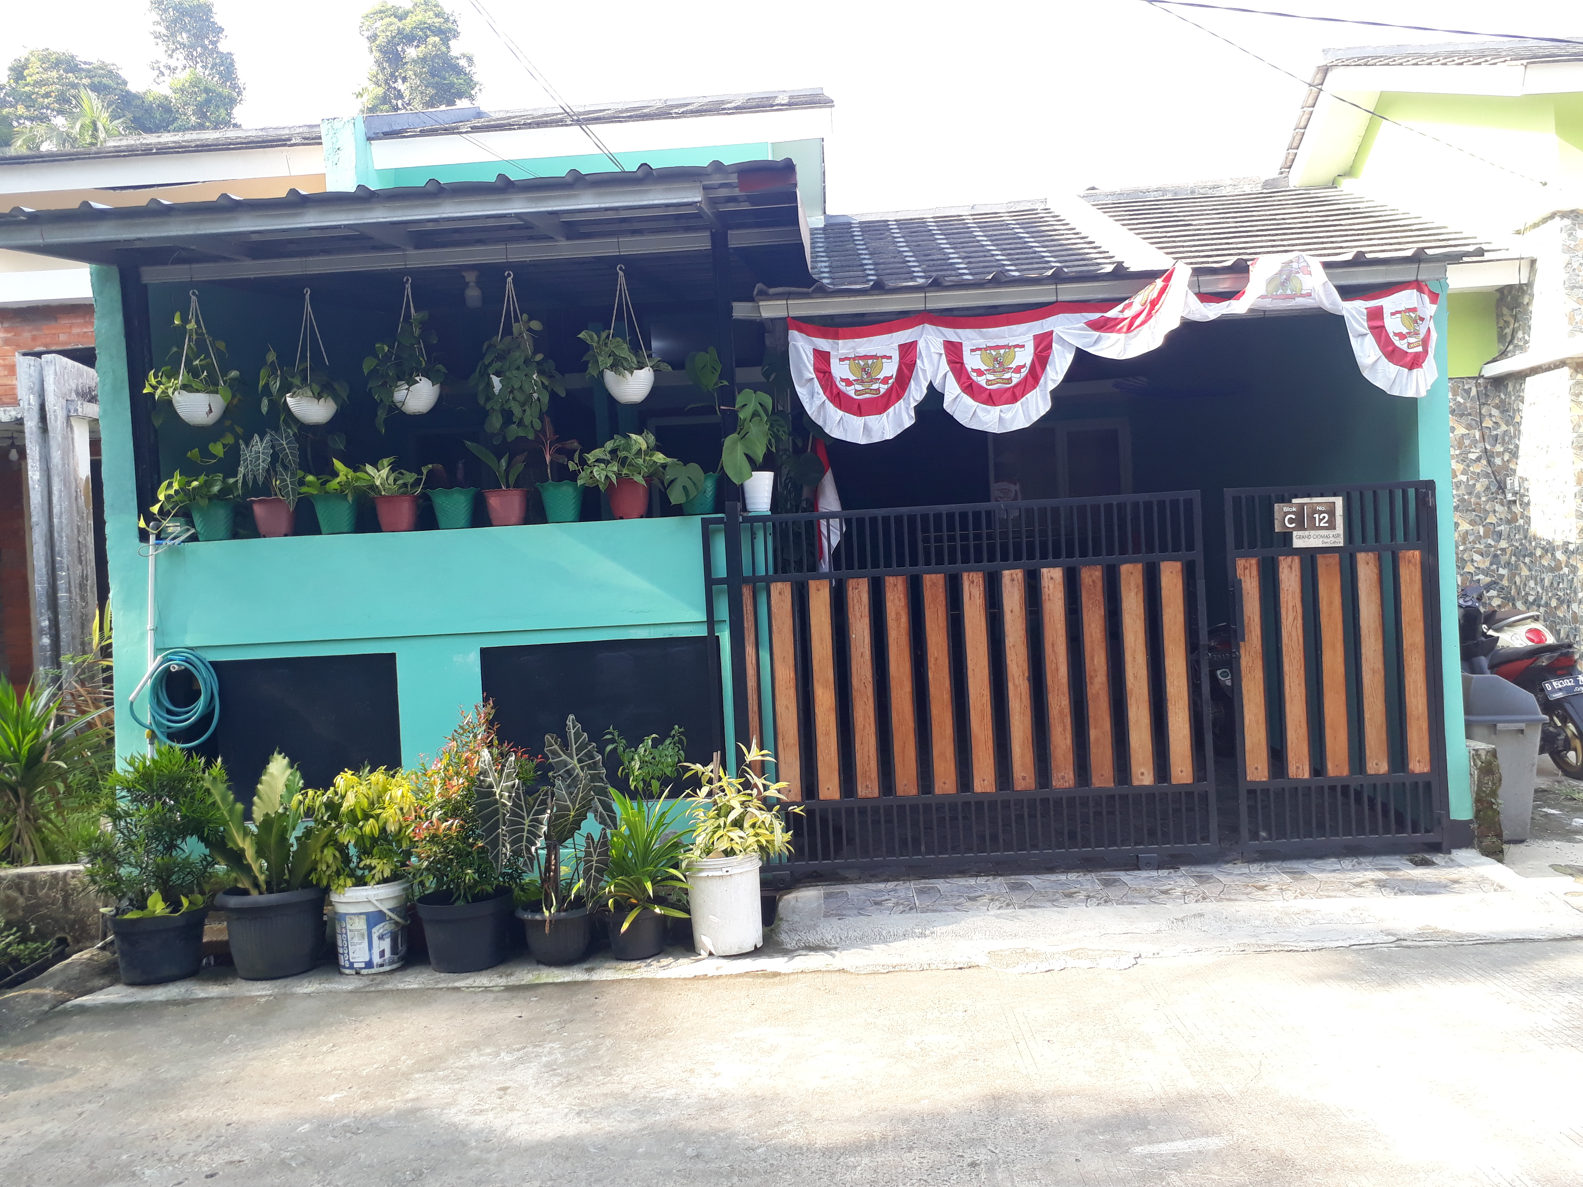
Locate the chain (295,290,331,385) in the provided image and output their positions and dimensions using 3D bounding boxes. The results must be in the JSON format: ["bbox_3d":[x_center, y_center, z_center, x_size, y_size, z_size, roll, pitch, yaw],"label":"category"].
[{"bbox_3d":[-2.196,-1.173,5.657,0.164,0.453,0.170,-3,0,3],"label":"chain"}]

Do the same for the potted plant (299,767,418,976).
[{"bbox_3d":[-1.742,1.113,4.970,0.473,0.811,0.420,-3,0,2],"label":"potted plant"}]

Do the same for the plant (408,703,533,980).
[{"bbox_3d":[-1.282,0.976,4.971,0.488,1.046,0.440,-3,0,2],"label":"plant"}]

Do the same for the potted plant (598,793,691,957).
[{"bbox_3d":[-0.593,1.126,4.982,0.332,0.637,0.360,-3,0,3],"label":"potted plant"}]

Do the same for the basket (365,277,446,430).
[{"bbox_3d":[-1.749,-1.081,5.590,0.349,0.655,0.340,-3,0,3],"label":"basket"}]

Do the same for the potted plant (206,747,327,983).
[{"bbox_3d":[-2.082,1.087,4.920,0.488,0.892,0.480,-3,0,3],"label":"potted plant"}]

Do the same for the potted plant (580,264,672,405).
[{"bbox_3d":[-0.756,-1.177,5.593,0.398,0.627,0.330,-3,0,3],"label":"potted plant"}]

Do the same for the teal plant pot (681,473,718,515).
[{"bbox_3d":[-0.441,-0.446,5.617,0.220,0.200,0.220,-3,0,0],"label":"teal plant pot"}]

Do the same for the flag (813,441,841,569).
[{"bbox_3d":[0.173,-0.418,5.870,0.140,0.672,0.150,-3,0,3],"label":"flag"}]

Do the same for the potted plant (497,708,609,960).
[{"bbox_3d":[-0.967,0.985,4.997,0.443,0.967,0.440,-3,0,3],"label":"potted plant"}]

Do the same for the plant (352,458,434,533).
[{"bbox_3d":[-1.802,-0.449,5.570,0.357,0.335,0.280,-3,0,2],"label":"plant"}]

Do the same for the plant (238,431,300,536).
[{"bbox_3d":[-2.369,-0.498,5.592,0.274,0.482,0.270,-3,0,2],"label":"plant"}]

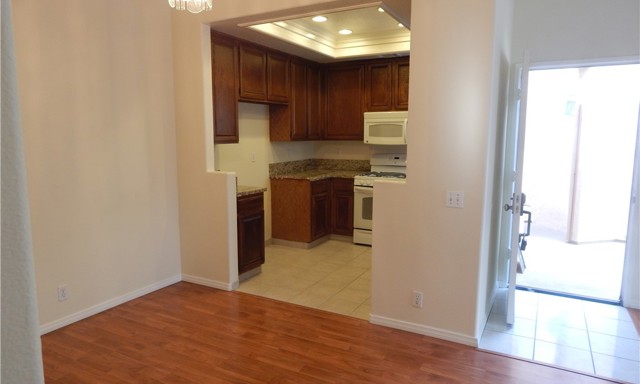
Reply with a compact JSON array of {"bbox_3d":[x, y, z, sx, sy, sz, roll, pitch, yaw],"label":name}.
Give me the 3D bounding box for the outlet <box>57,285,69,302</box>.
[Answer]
[{"bbox_3d":[-1.915,0.753,3.036,0.008,0.115,0.070,4,9,29],"label":"outlet"}]

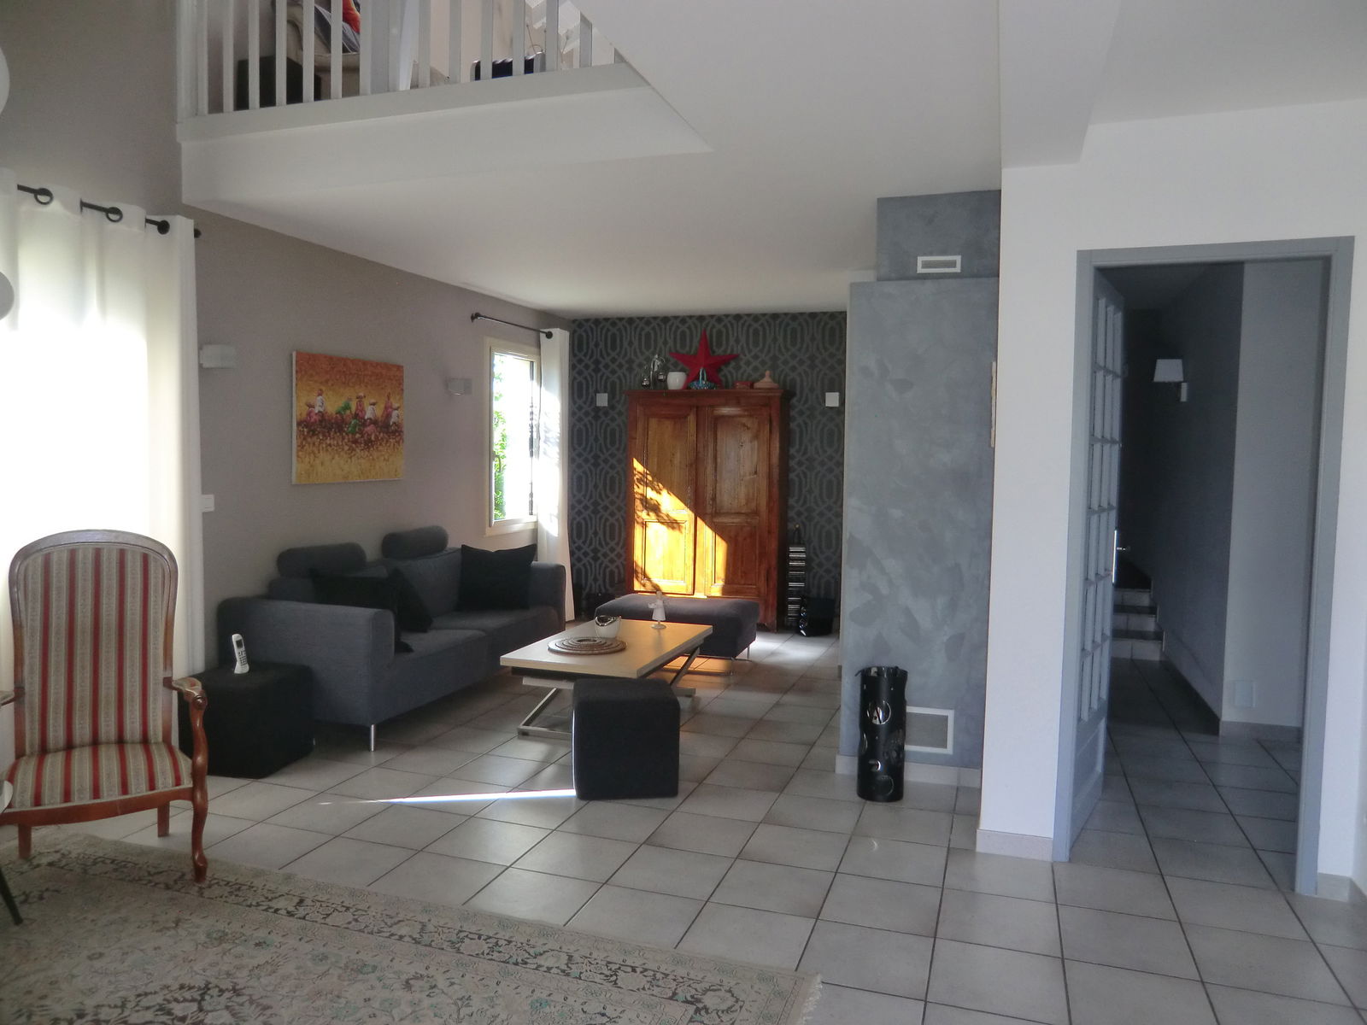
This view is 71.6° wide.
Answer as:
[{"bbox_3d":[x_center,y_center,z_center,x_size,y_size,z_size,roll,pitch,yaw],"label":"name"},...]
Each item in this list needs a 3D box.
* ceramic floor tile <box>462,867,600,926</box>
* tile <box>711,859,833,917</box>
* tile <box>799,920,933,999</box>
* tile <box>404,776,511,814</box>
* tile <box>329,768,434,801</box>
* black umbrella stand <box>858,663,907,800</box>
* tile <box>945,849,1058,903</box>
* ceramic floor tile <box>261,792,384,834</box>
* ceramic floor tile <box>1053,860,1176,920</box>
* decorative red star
[{"bbox_3d":[-0.467,1.187,2.915,0.337,0.010,0.337,2,3,18],"label":"ceramic floor tile"},{"bbox_3d":[0.288,1.195,3.021,0.337,0.010,0.337,2,3,18],"label":"tile"},{"bbox_3d":[0.510,1.233,2.621,0.338,0.010,0.338,2,3,18],"label":"tile"},{"bbox_3d":[-0.896,1.133,3.777,0.337,0.010,0.337,2,3,18],"label":"tile"},{"bbox_3d":[-1.231,1.138,3.922,0.338,0.010,0.338,2,3,18],"label":"tile"},{"bbox_3d":[0.816,0.905,3.886,0.187,0.510,0.187,2,3,18],"label":"black umbrella stand"},{"bbox_3d":[1.044,1.200,3.135,0.337,0.010,0.337,2,3,18],"label":"tile"},{"bbox_3d":[-1.340,1.154,3.596,0.338,0.010,0.338,2,3,18],"label":"ceramic floor tile"},{"bbox_3d":[1.380,1.224,3.057,0.338,0.010,0.338,2,3,18],"label":"ceramic floor tile"},{"bbox_3d":[0.182,-1.282,8.107,0.620,0.565,0.070,2,3,18],"label":"decorative red star"}]

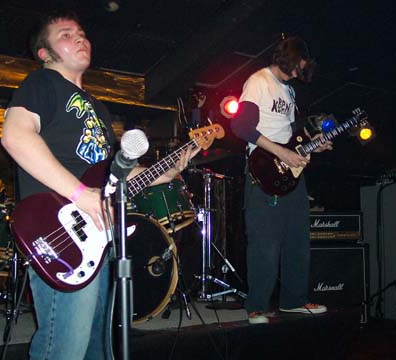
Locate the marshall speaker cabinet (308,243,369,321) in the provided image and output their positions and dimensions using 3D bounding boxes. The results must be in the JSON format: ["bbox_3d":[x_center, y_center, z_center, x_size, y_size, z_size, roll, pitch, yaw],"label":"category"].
[{"bbox_3d":[1.266,1.012,5.578,0.770,0.790,0.370,-1,-3,8],"label":"marshall speaker cabinet"}]

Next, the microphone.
[{"bbox_3d":[-0.140,-0.033,1.097,0.160,0.052,0.052,-54,0,43],"label":"microphone"}]

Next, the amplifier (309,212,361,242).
[{"bbox_3d":[1.234,0.459,5.559,0.750,0.290,0.230,-1,-3,8],"label":"amplifier"}]

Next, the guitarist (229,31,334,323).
[{"bbox_3d":[0.505,0.003,3.450,0.480,1.730,0.550,-3,-4,43],"label":"guitarist"}]

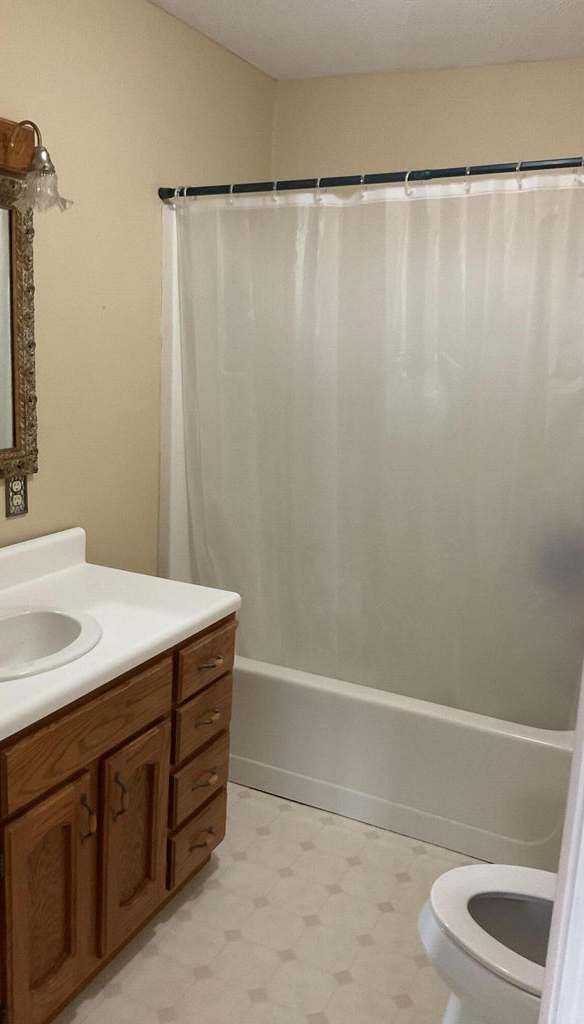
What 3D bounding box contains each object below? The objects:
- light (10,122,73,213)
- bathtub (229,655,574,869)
[{"bbox_3d":[-0.606,-0.825,2.038,0.176,0.196,0.145,8,13,25],"label":"light"},{"bbox_3d":[0.360,0.722,3.039,1.520,0.420,0.745,8,13,25],"label":"bathtub"}]

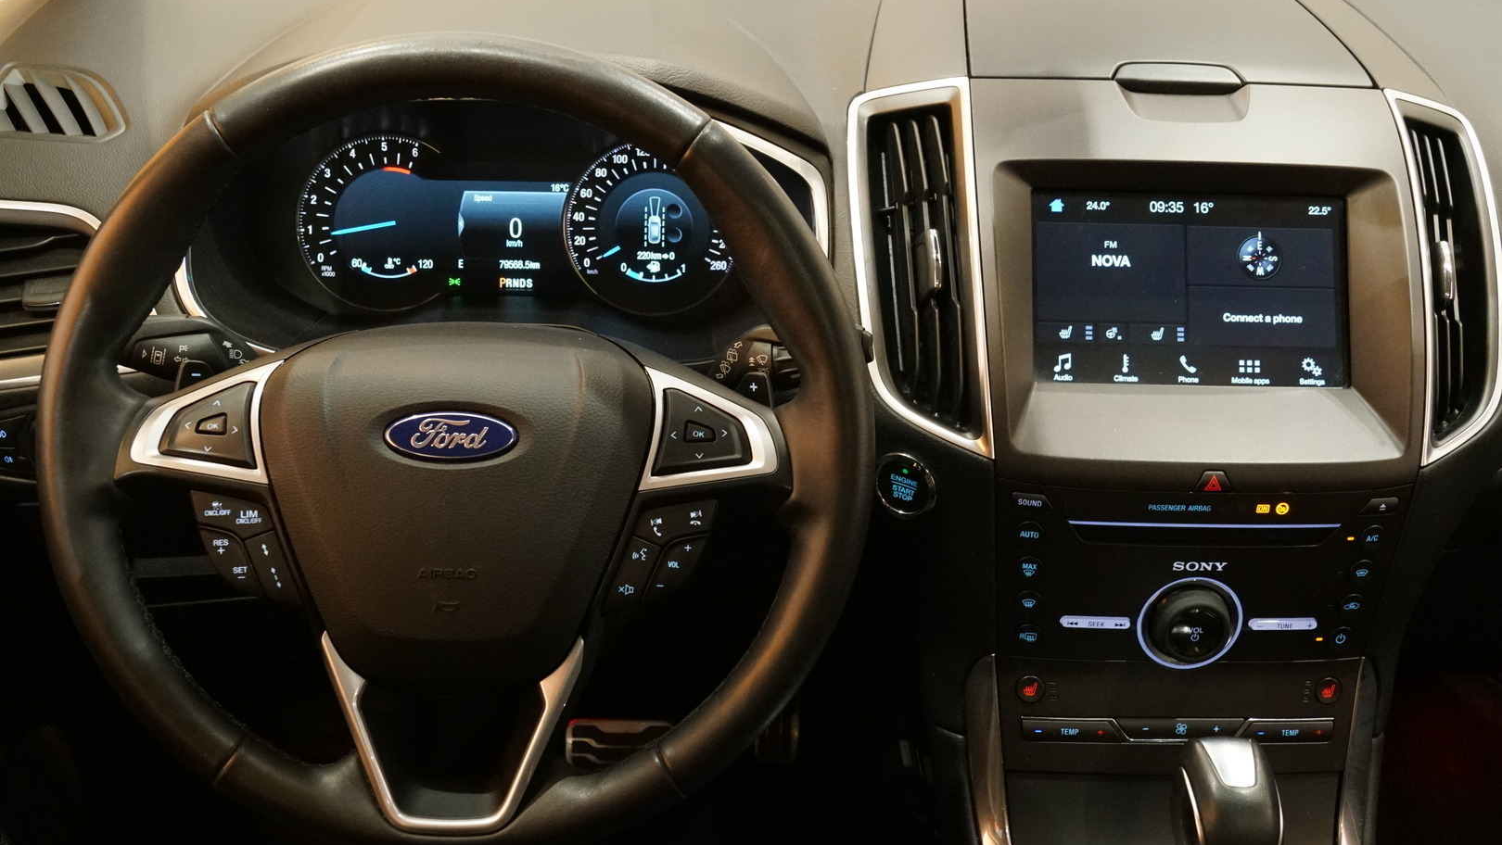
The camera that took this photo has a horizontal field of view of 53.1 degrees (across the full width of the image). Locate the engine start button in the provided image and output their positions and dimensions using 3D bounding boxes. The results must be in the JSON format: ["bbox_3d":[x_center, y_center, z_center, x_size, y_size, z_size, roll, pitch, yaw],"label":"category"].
[{"bbox_3d":[0.085,0.033,0.816,0.033,0.033,0.015,9,7,16],"label":"engine start button"}]

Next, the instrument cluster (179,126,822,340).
[{"bbox_3d":[-0.143,-0.110,0.848,0.360,0.132,0.080,1,0,-3],"label":"instrument cluster"}]

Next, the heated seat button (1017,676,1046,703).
[{"bbox_3d":[0.155,0.147,0.834,0.016,0.017,0.009,1,16,-3],"label":"heated seat button"}]

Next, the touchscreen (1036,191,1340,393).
[{"bbox_3d":[0.242,-0.073,0.833,0.176,0.108,0.015,1,-4,-3],"label":"touchscreen"}]

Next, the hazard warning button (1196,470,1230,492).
[{"bbox_3d":[0.243,0.030,0.791,0.018,0.013,0.010,1,6,-3],"label":"hazard warning button"}]

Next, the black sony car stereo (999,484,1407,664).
[{"bbox_3d":[0.243,0.081,0.808,0.208,0.106,0.033,1,16,-3],"label":"black sony car stereo"}]

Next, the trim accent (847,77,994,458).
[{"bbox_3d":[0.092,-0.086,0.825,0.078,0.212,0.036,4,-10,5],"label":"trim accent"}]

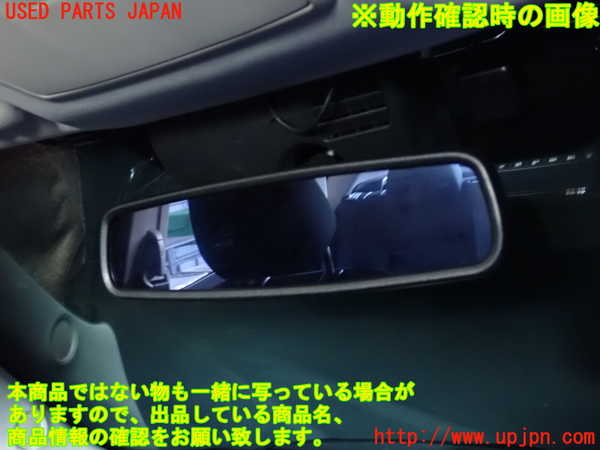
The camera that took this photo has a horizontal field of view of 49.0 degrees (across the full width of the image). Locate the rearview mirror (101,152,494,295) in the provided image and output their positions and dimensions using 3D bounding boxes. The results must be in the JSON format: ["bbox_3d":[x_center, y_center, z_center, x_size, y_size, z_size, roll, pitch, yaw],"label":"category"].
[{"bbox_3d":[-0.007,0.004,0.390,0.250,0.070,0.042,-7,3,26],"label":"rearview mirror"}]

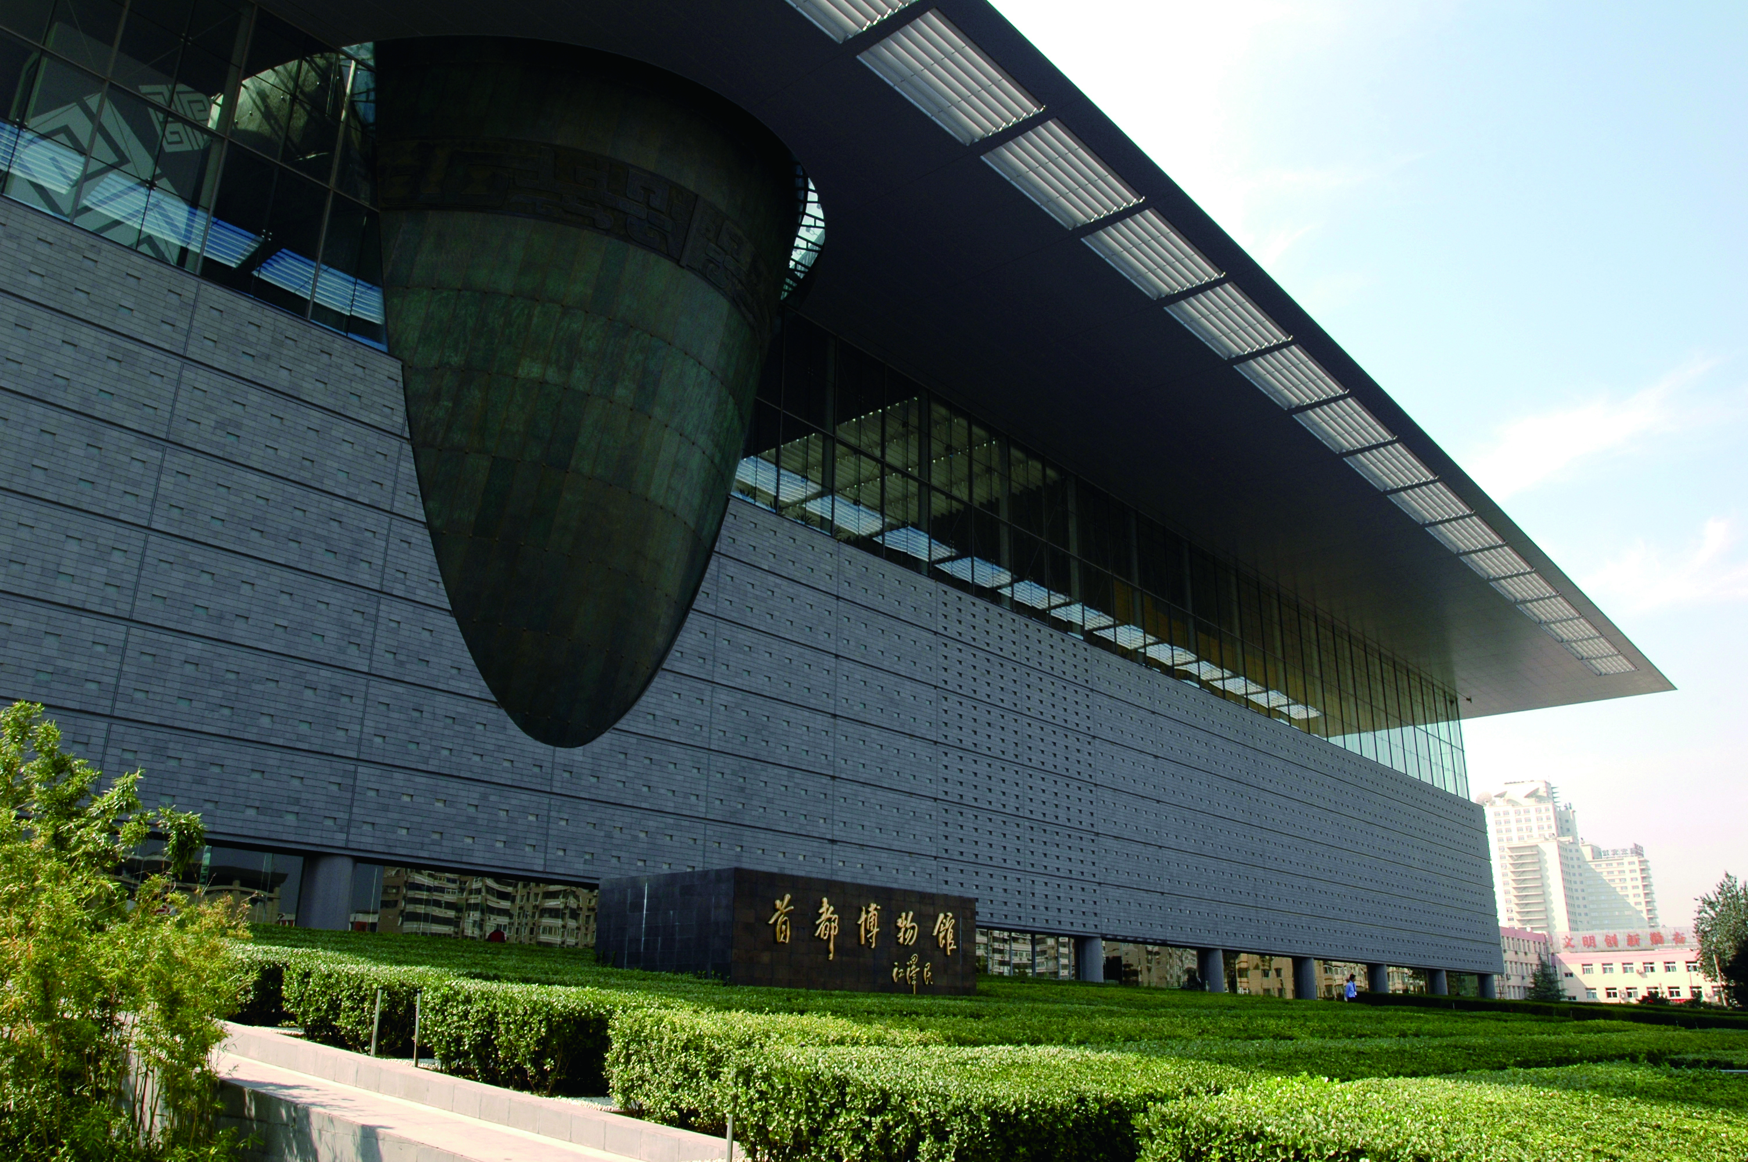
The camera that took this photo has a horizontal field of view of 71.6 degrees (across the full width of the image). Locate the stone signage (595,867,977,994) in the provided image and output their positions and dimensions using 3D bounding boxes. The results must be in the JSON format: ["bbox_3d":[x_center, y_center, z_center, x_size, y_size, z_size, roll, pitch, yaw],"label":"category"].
[{"bbox_3d":[-1.825,8.357,27.574,4.532,2.562,7.733,-16,-26,40],"label":"stone signage"}]

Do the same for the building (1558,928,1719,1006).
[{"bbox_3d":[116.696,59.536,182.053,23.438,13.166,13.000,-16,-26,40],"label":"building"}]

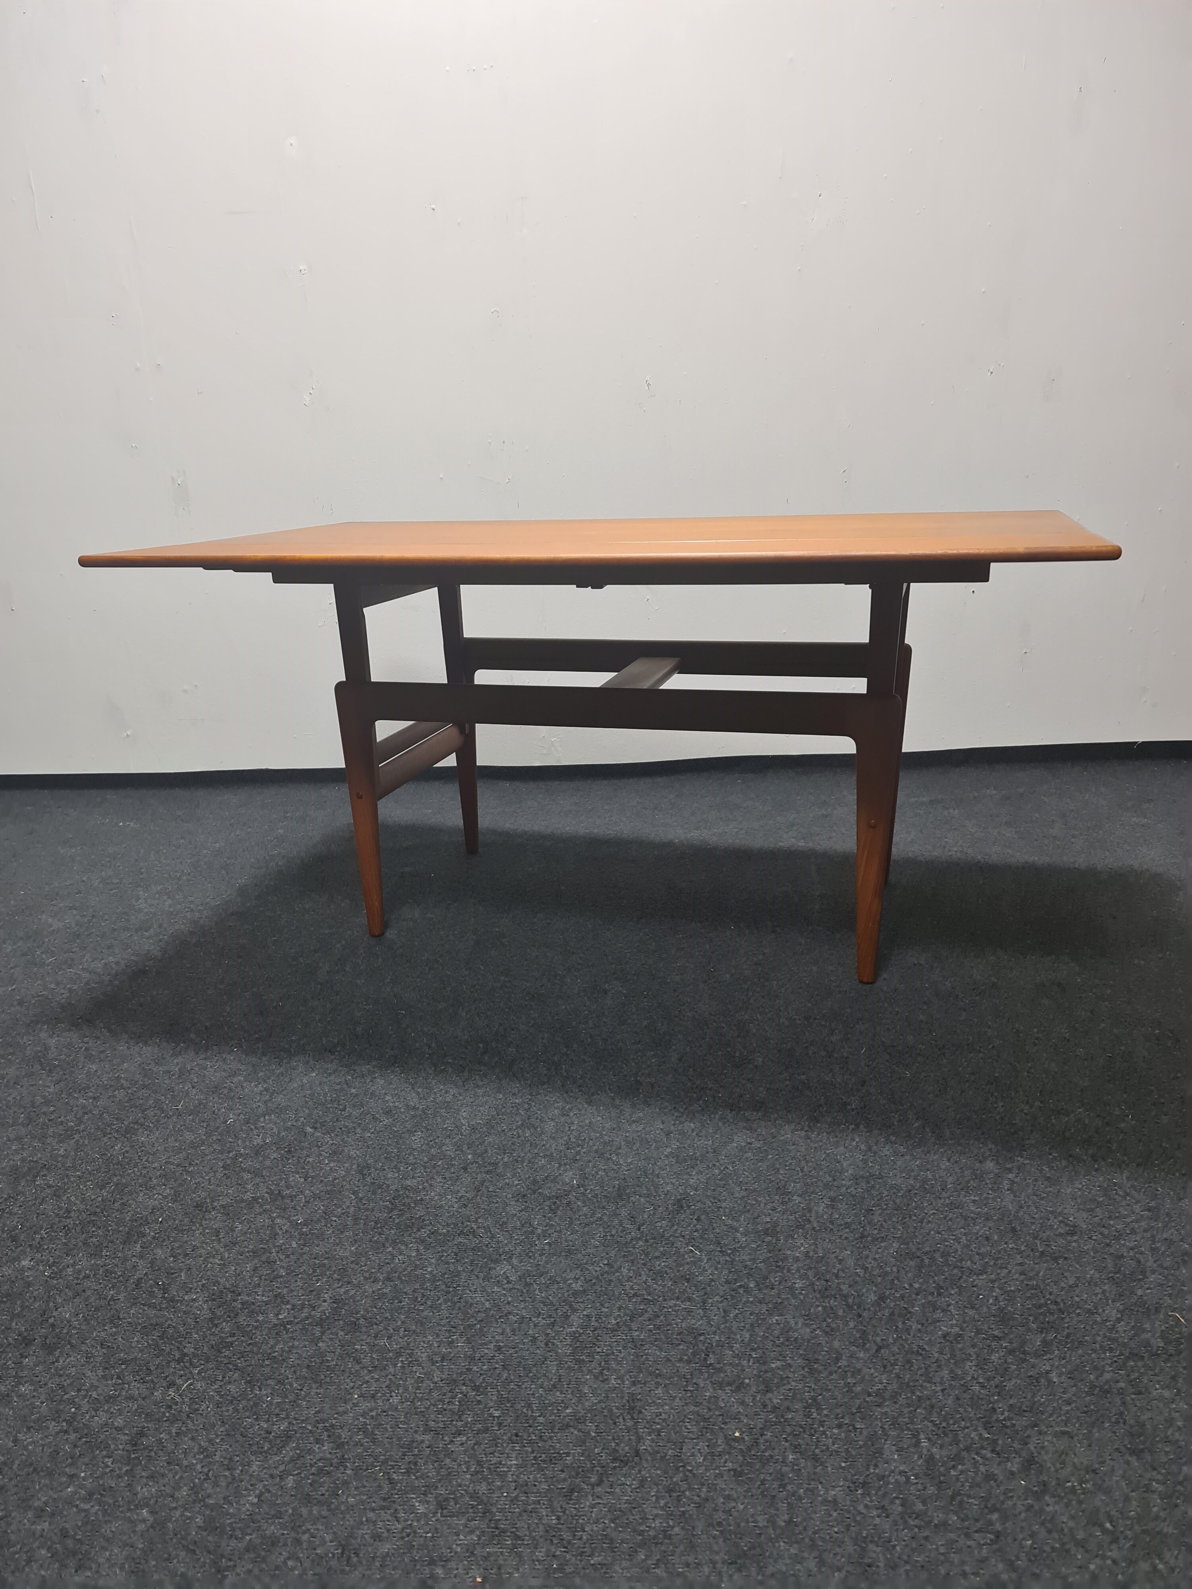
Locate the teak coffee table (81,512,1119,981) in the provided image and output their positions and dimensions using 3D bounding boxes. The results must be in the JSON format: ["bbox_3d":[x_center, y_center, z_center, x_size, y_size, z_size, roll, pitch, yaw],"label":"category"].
[{"bbox_3d":[0.048,-0.121,2.116,1.518,0.714,0.884,3,17,16],"label":"teak coffee table"}]

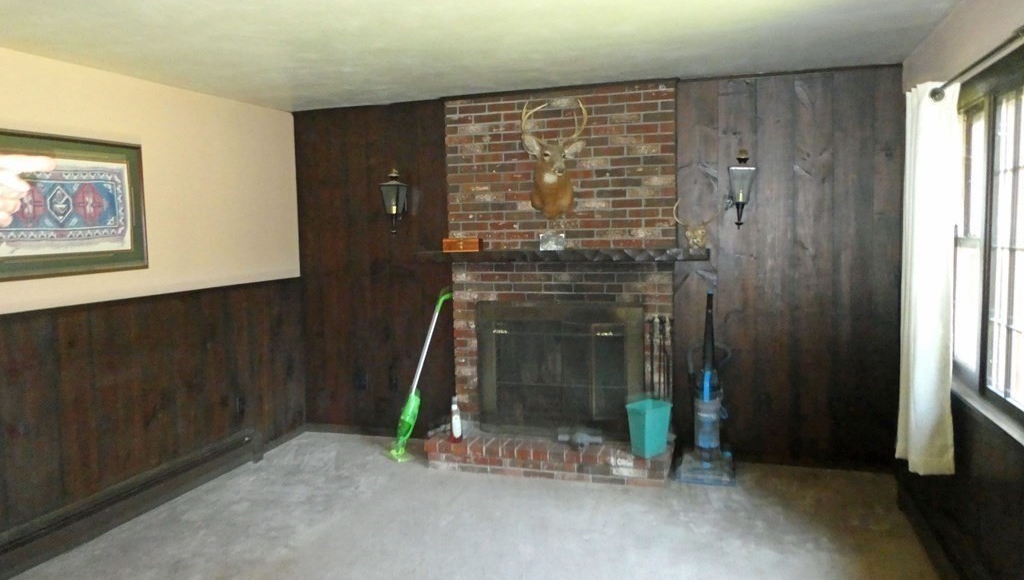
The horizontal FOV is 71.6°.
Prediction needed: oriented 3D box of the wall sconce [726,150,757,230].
[{"bbox_3d":[1.397,-0.617,4.321,0.162,0.481,0.209,0,6,17],"label":"wall sconce"}]

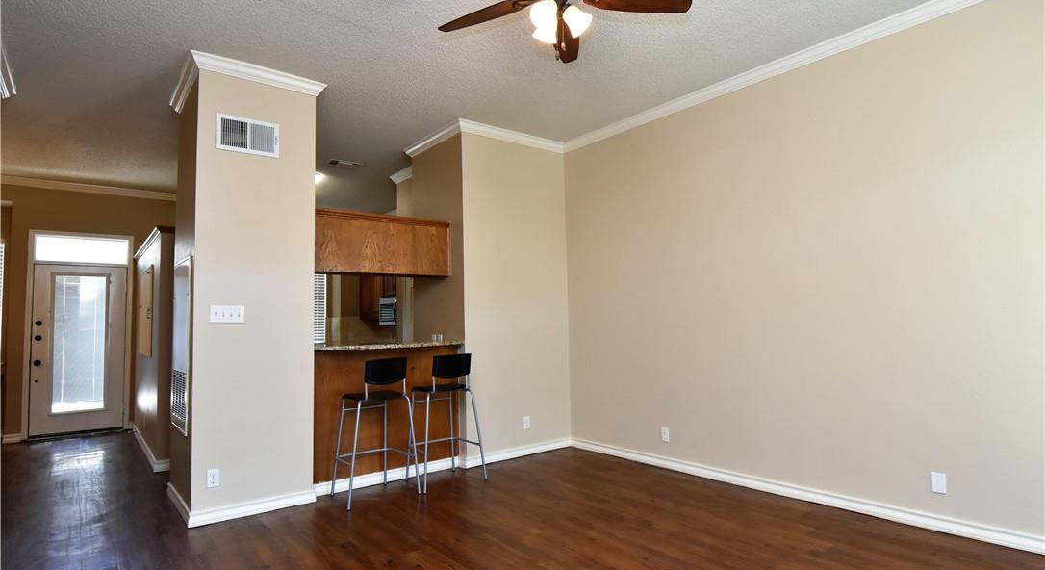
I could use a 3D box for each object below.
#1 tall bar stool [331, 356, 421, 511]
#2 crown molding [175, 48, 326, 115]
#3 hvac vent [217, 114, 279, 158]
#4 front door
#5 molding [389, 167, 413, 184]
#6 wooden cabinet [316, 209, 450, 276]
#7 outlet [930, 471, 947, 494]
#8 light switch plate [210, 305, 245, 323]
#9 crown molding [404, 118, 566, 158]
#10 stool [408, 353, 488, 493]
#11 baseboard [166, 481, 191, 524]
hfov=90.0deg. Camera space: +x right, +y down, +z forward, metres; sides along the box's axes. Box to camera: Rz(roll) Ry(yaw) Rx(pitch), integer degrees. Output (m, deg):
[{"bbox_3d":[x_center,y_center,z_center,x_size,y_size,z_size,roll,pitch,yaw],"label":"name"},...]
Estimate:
[{"bbox_3d":[-1.115,1.061,3.941,0.510,1.015,0.430,2,-5,-39],"label":"tall bar stool"},{"bbox_3d":[-2.174,-1.448,4.113,0.900,0.095,1.060,2,-5,-39],"label":"crown molding"},{"bbox_3d":[-1.935,-1.046,3.684,0.400,0.245,0.020,2,-5,-37],"label":"hvac vent"},{"bbox_3d":[-5.412,0.777,6.404,0.890,2.030,0.045,2,-5,-37],"label":"front door"},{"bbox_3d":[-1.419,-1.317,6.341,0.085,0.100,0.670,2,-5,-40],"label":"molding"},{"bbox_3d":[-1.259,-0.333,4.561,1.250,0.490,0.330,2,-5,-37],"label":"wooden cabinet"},{"bbox_3d":[2.401,1.141,3.009,0.008,0.116,0.072,2,-5,-40],"label":"outlet"},{"bbox_3d":[-1.997,0.198,3.538,0.205,0.112,0.010,2,-5,-37],"label":"light switch plate"},{"bbox_3d":[-0.407,-1.395,5.462,1.230,0.100,1.100,2,-5,-39],"label":"crown molding"},{"bbox_3d":[-0.626,1.070,4.244,0.510,1.015,0.430,2,-5,-39],"label":"stool"},{"bbox_3d":[-2.424,1.537,3.691,0.018,0.090,0.950,2,-5,-40],"label":"baseboard"}]

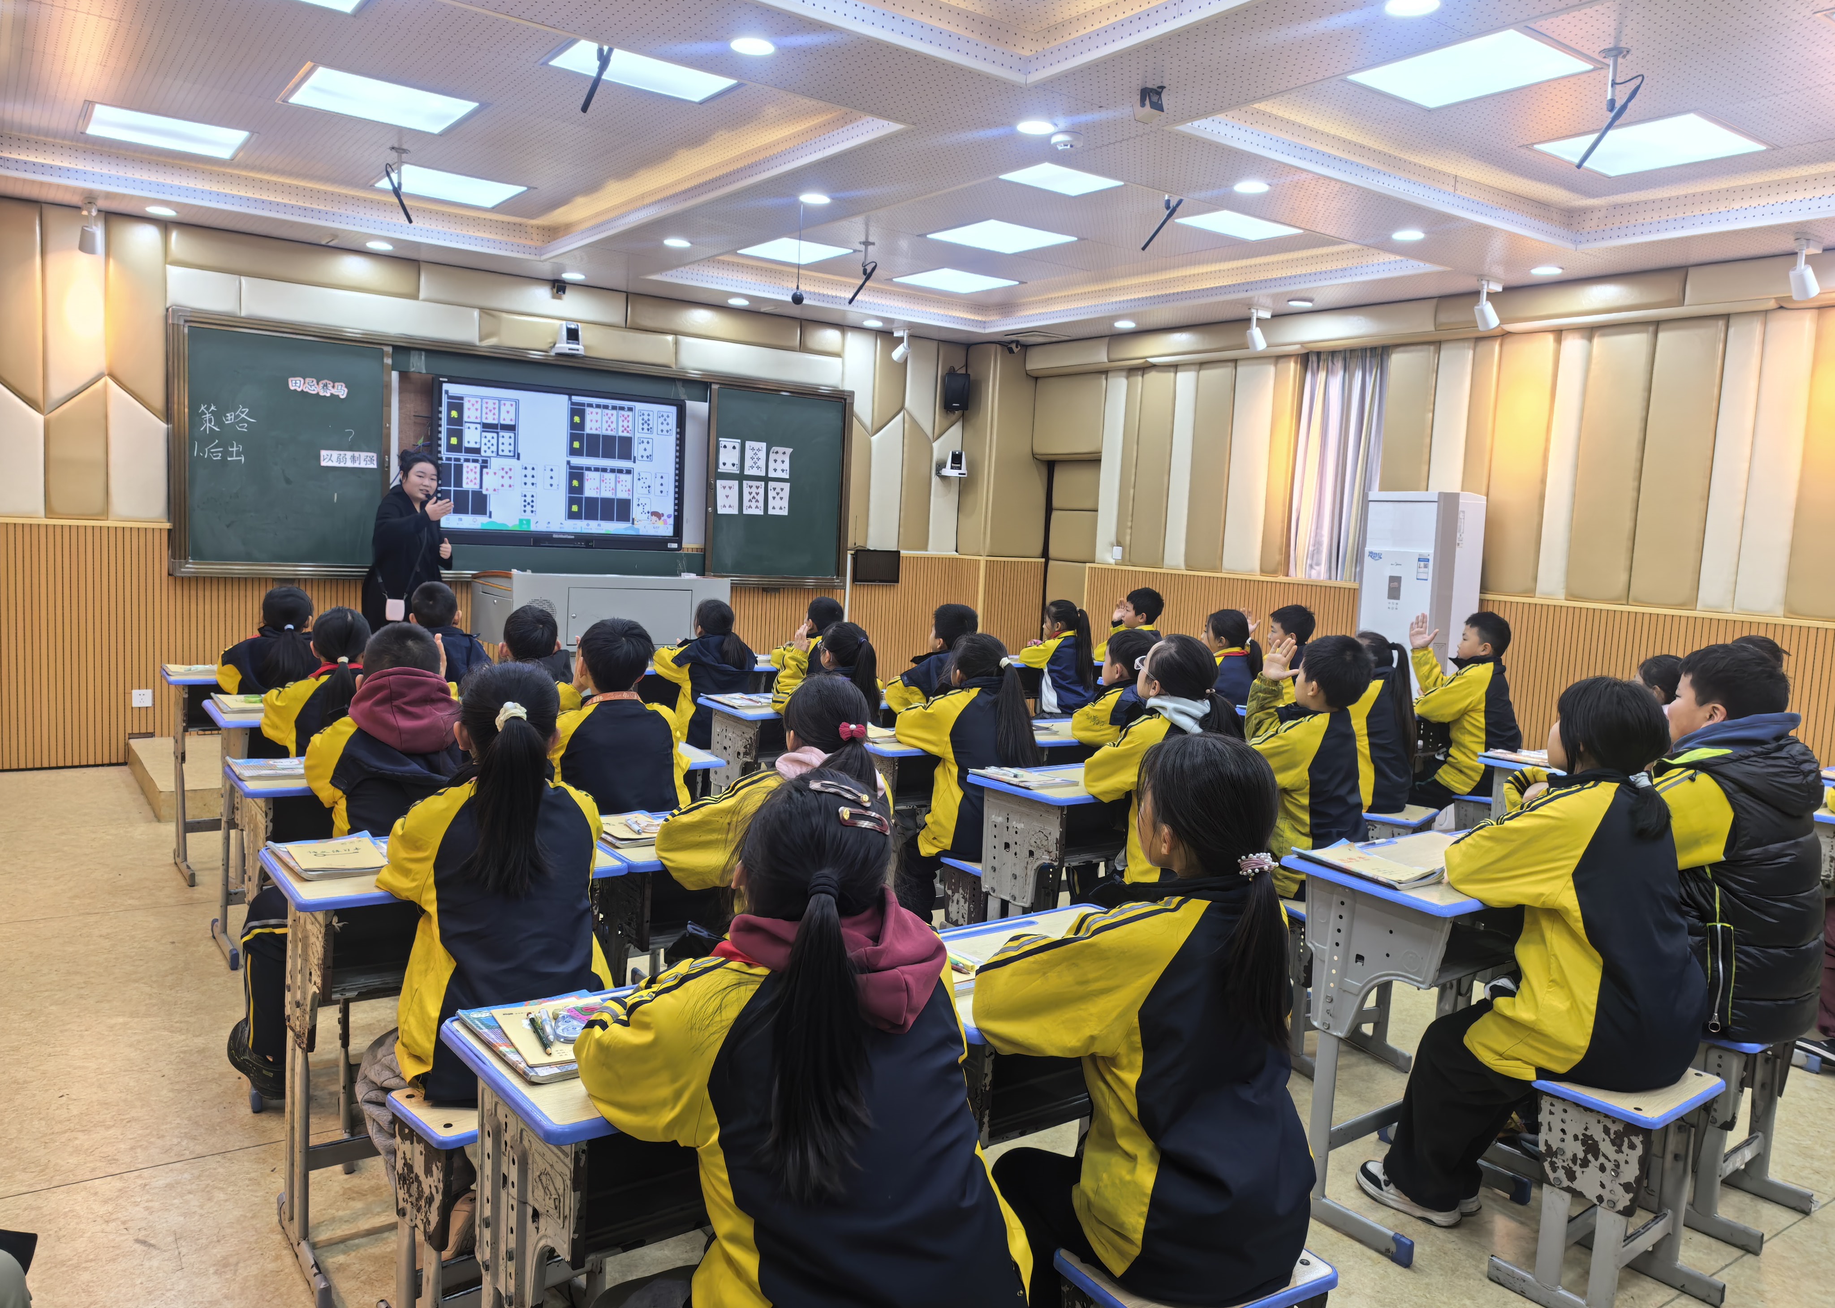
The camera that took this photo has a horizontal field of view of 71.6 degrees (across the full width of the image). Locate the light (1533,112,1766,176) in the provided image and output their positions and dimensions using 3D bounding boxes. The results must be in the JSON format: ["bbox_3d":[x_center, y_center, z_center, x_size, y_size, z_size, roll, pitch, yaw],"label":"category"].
[{"bbox_3d":[2.751,-1.910,4.778,0.580,0.050,0.580,-1,7,-35],"label":"light"}]

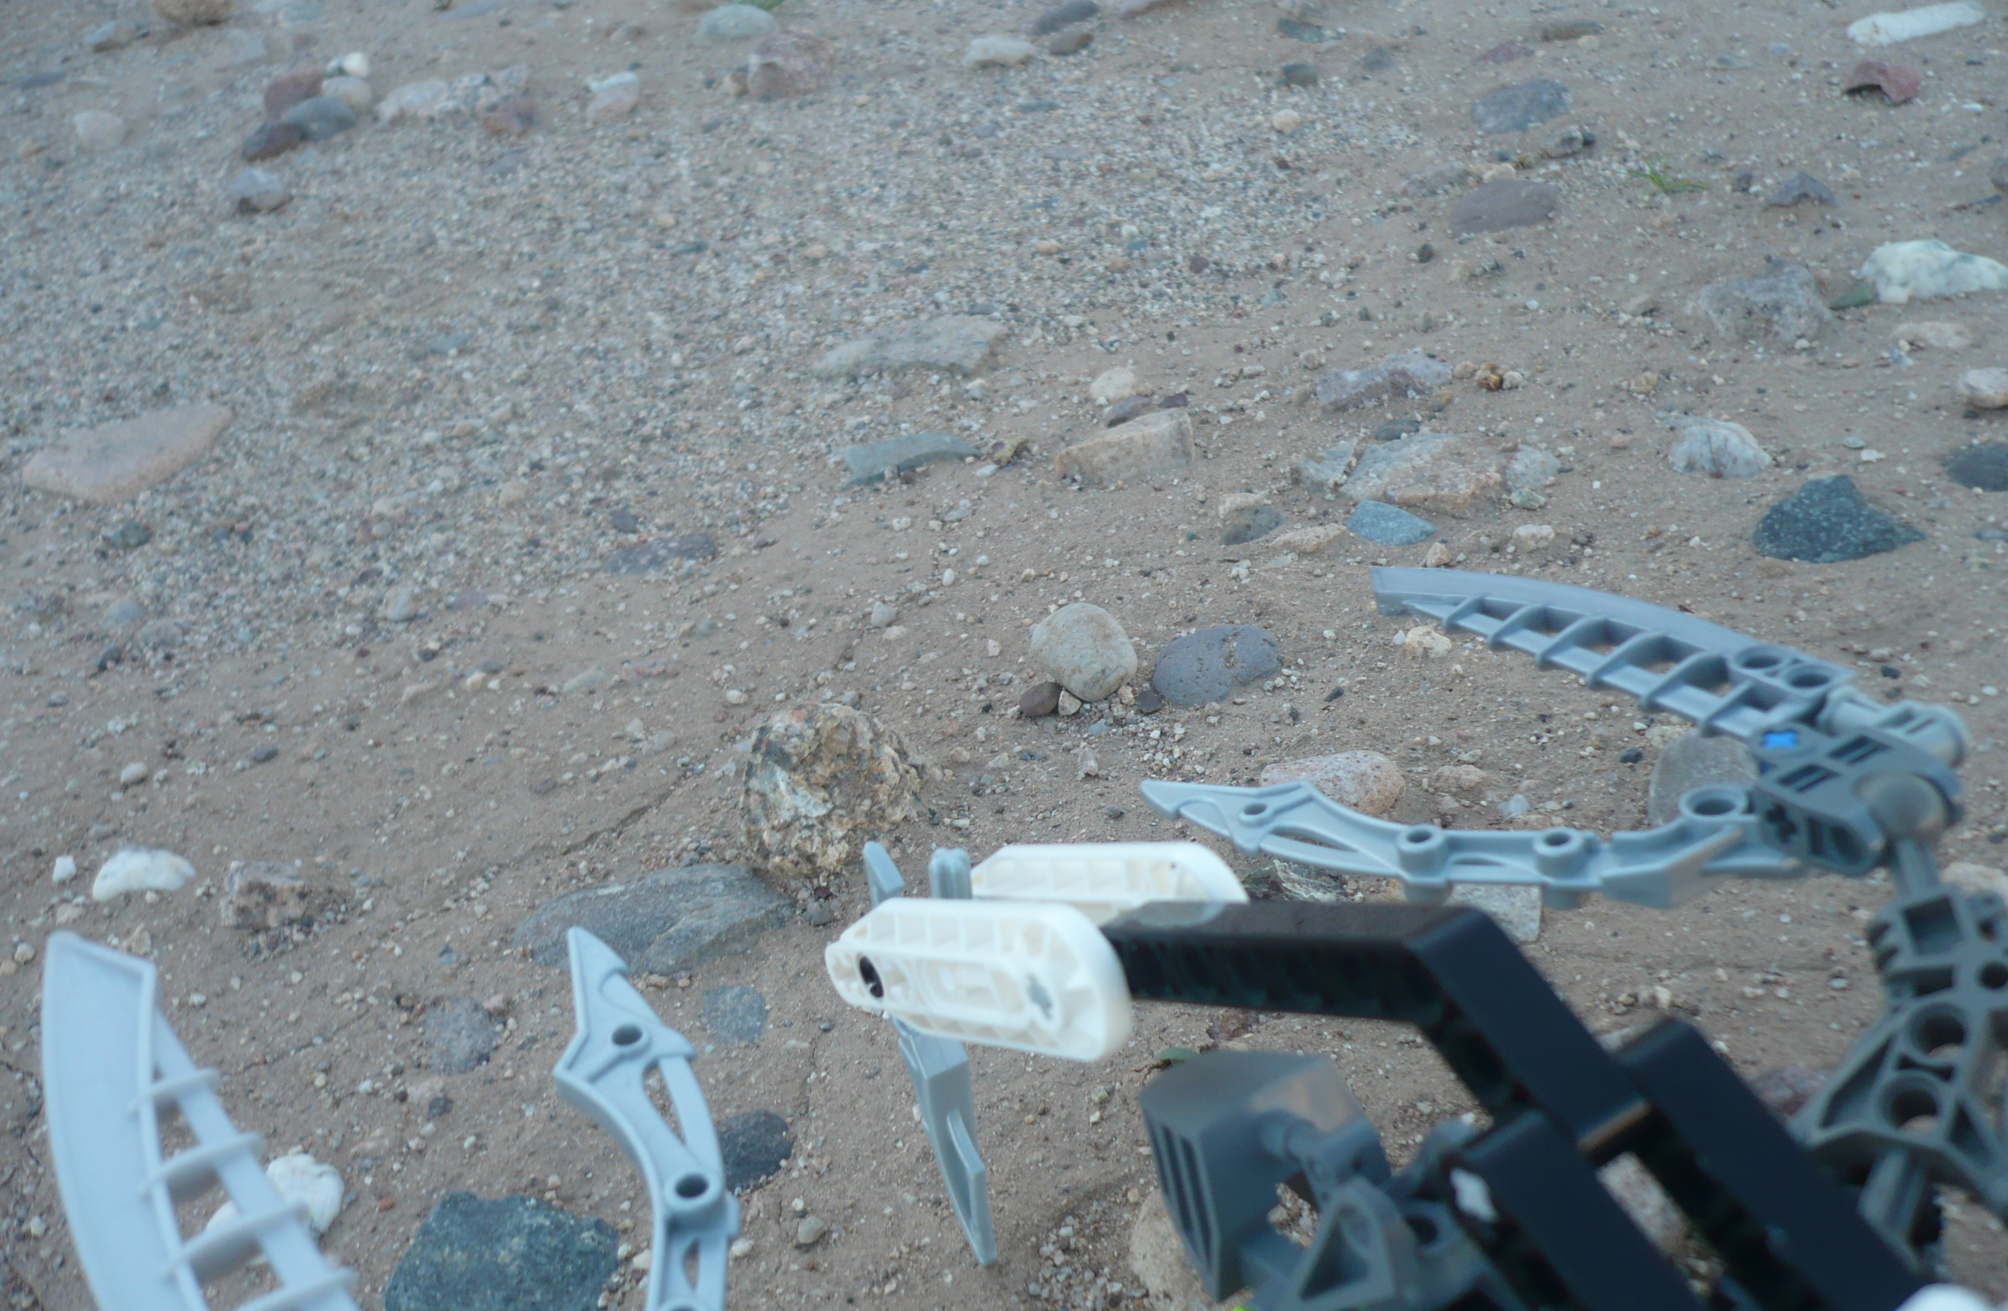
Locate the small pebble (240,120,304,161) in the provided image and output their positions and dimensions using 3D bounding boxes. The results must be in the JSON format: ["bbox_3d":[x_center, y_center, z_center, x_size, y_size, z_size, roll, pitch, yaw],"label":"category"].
[{"bbox_3d":[-0.229,-0.161,0.635,0.014,0.009,0.020,26,47,35],"label":"small pebble"}]

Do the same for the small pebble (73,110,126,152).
[{"bbox_3d":[-0.291,-0.169,0.653,0.018,0.010,0.014,-20,39,-18],"label":"small pebble"}]

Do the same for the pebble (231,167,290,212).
[{"bbox_3d":[-0.221,-0.139,0.604,0.018,0.010,0.015,-18,39,-15],"label":"pebble"}]

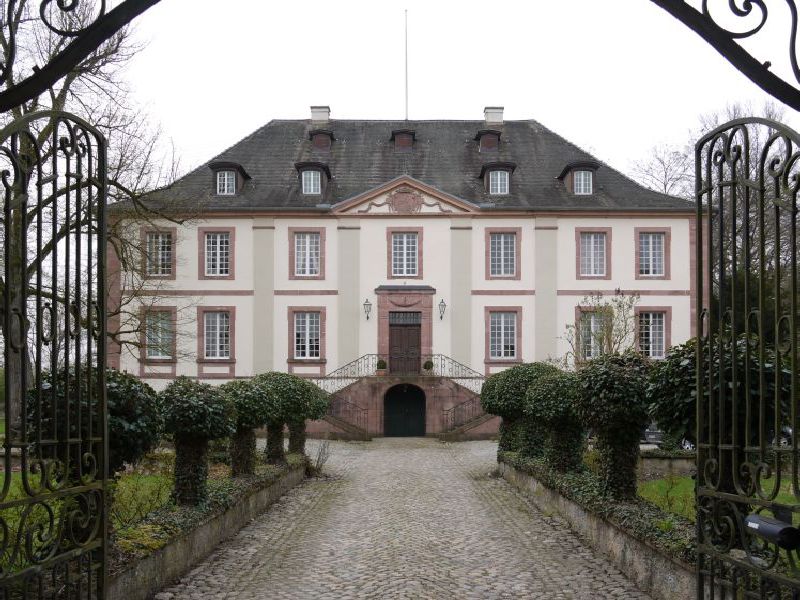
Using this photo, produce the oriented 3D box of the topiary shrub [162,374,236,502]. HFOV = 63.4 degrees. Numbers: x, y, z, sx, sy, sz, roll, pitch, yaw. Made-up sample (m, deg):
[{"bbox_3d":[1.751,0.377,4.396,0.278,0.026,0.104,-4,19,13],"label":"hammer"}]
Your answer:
[{"bbox_3d":[-2.550,1.770,8.150,0.930,1.620,0.930,0,-3,0],"label":"topiary shrub"}]

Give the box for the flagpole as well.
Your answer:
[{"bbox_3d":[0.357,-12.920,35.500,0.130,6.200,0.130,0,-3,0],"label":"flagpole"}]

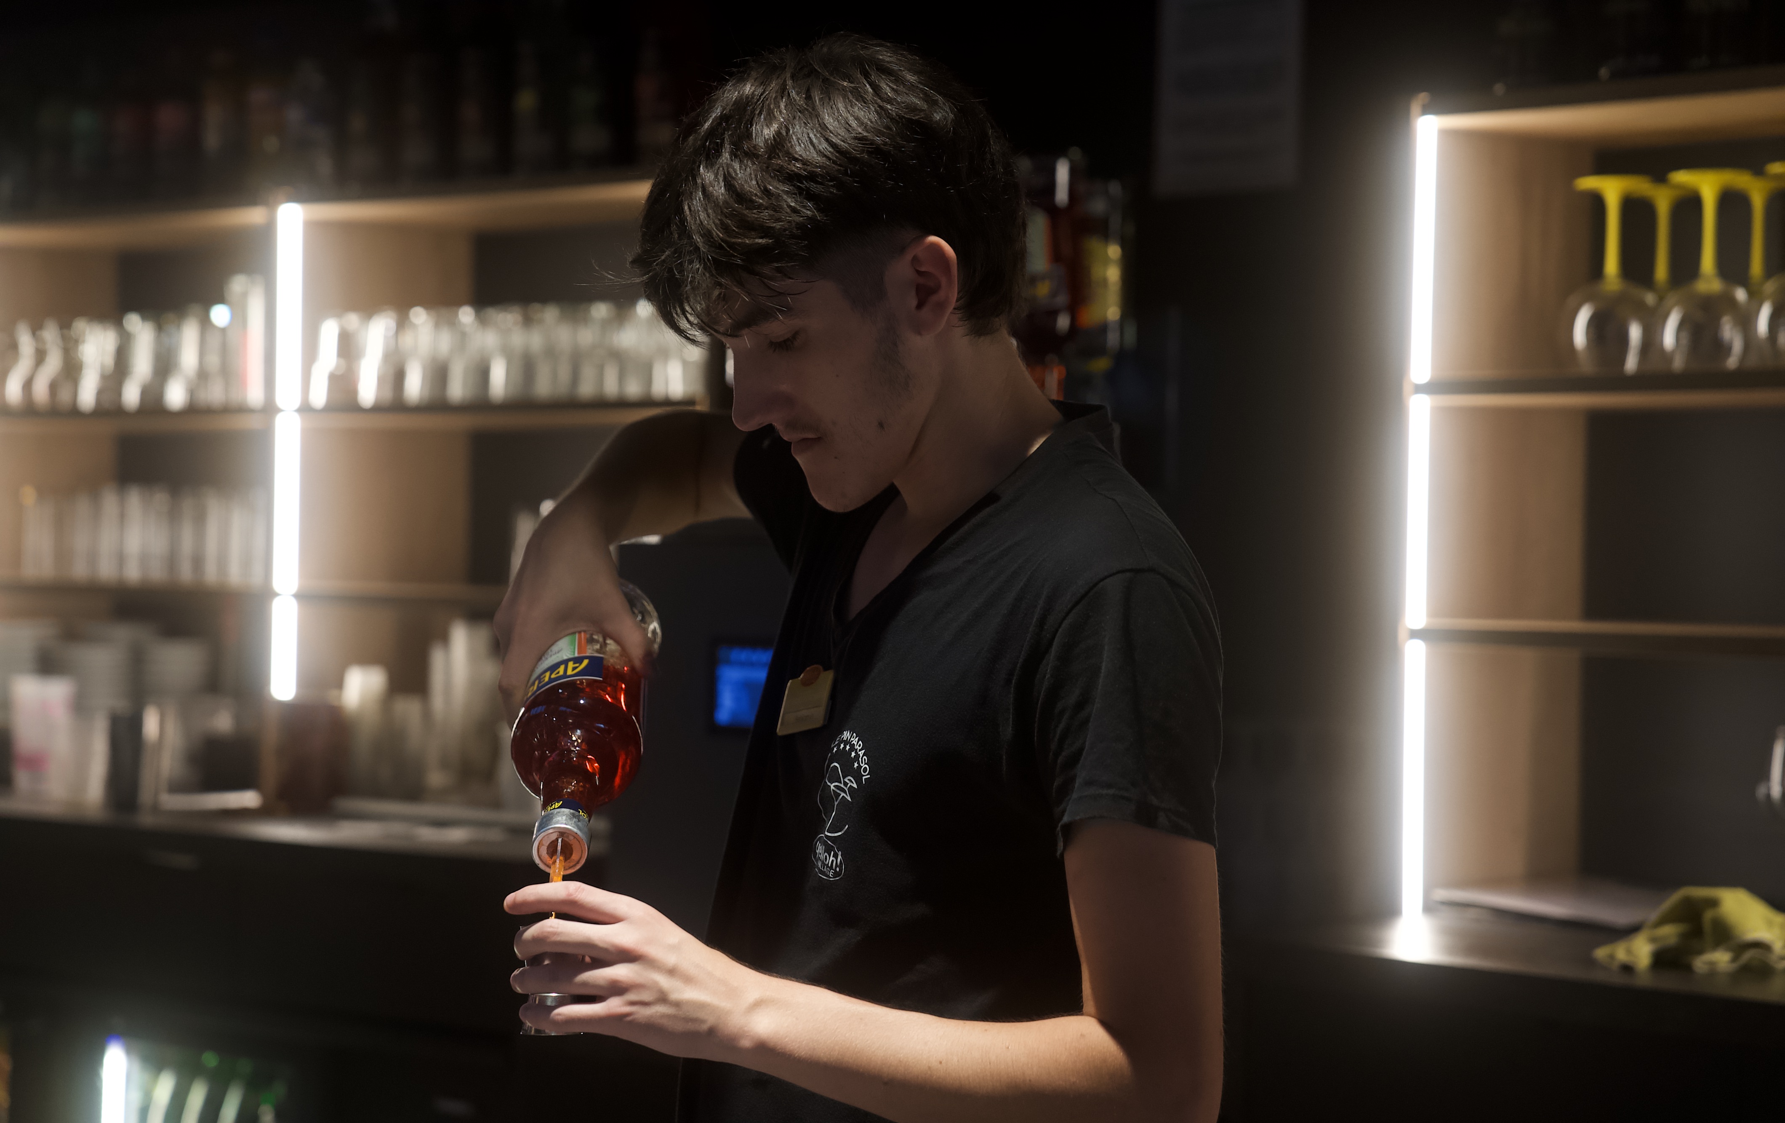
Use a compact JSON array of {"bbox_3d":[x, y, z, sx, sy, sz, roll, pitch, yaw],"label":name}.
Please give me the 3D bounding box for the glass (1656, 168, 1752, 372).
[{"bbox_3d":[0.844,-0.302,3.615,0.101,0.209,0.101,1,0,39],"label":"glass"}]

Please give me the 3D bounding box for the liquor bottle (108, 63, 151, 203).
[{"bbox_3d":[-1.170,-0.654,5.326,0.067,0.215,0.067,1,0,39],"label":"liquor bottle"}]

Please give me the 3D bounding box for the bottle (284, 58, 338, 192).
[{"bbox_3d":[-0.848,-0.632,5.061,0.077,0.200,0.077,1,0,39],"label":"bottle"}]

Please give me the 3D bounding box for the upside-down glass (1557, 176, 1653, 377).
[{"bbox_3d":[0.759,-0.303,3.686,0.101,0.209,0.101,1,0,0],"label":"upside-down glass"}]

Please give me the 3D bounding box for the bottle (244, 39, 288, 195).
[{"bbox_3d":[-0.924,-0.654,5.124,0.070,0.230,0.070,1,0,0],"label":"bottle"}]

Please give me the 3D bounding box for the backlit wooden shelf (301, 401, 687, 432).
[{"bbox_3d":[-0.436,-0.207,4.797,0.768,0.022,0.341,1,0,39],"label":"backlit wooden shelf"}]

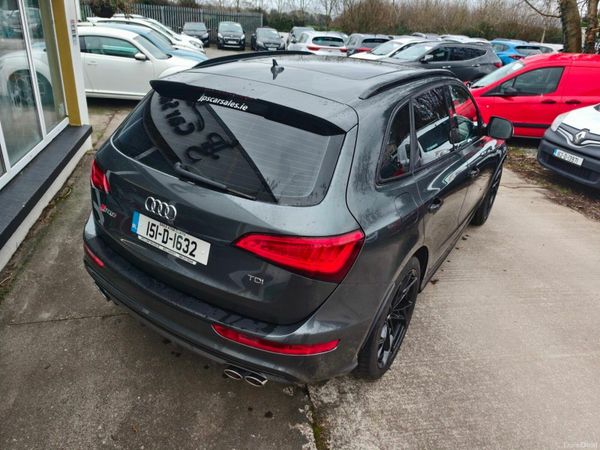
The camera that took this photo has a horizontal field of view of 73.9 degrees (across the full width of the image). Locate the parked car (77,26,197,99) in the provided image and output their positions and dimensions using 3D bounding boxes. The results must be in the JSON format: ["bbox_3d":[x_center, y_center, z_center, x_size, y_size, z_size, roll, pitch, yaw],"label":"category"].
[{"bbox_3d":[-3.908,-3.603,8.979,4.280,1.490,1.810,2,27,-7],"label":"parked car"}]

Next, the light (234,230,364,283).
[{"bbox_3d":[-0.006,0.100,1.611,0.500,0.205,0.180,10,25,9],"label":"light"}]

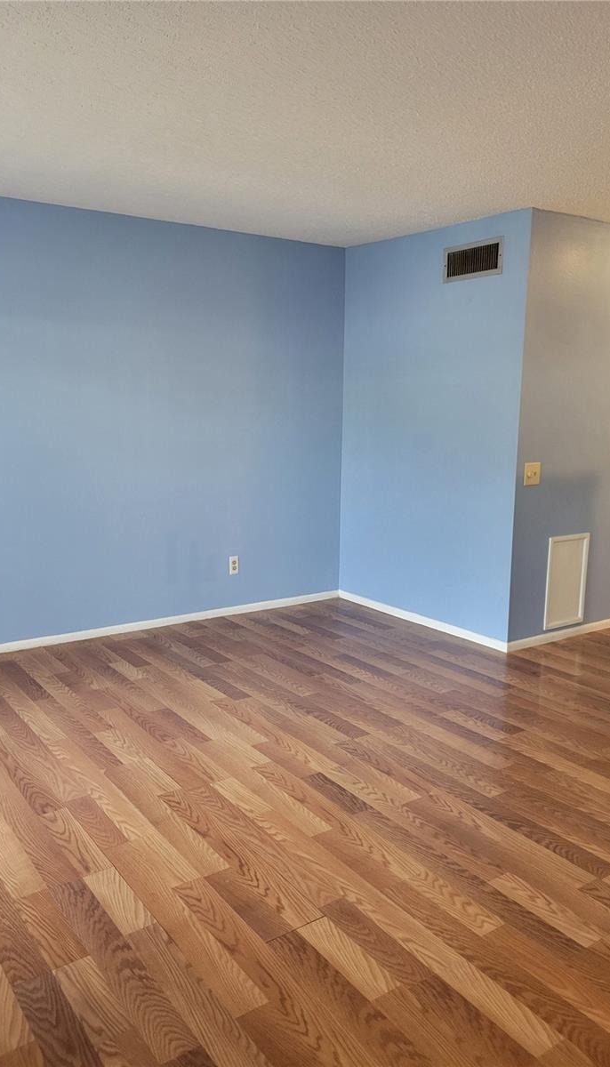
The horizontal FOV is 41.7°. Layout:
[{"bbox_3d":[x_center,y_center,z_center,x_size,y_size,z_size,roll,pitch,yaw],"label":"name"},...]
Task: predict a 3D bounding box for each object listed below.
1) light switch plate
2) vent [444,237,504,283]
[{"bbox_3d":[1.284,-0.332,4.494,0.122,0.120,0.018,-6,12,-34],"label":"light switch plate"},{"bbox_3d":[0.947,-1.548,4.551,0.022,0.197,0.445,-6,12,-36],"label":"vent"}]

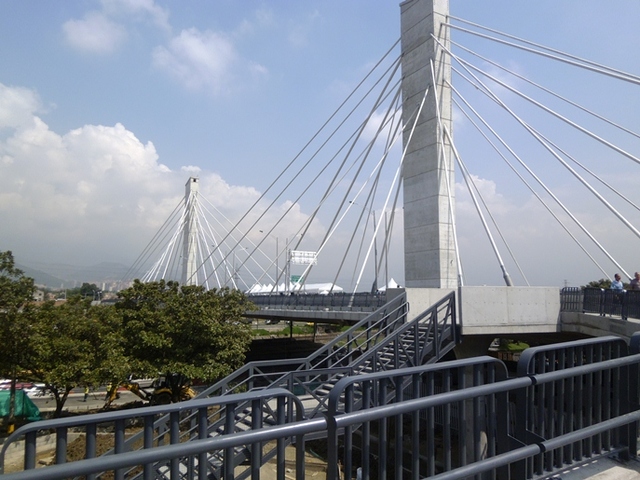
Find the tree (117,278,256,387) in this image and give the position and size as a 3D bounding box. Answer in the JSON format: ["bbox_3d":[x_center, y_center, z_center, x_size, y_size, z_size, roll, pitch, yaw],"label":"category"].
[{"bbox_3d":[-11.134,8.957,39.500,10.500,11.200,11.200,2,-6,-18],"label":"tree"}]

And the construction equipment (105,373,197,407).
[{"bbox_3d":[-15.088,13.512,43.300,8.300,3.100,2.400,2,-6,-19],"label":"construction equipment"}]

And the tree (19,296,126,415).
[{"bbox_3d":[-19.918,9.614,39.000,8.500,9.800,8.800,2,-6,-18],"label":"tree"}]

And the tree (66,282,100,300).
[{"bbox_3d":[-103.318,24.464,210.000,12.000,12.000,13.500,0,-5,0],"label":"tree"}]

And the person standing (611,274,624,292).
[{"bbox_3d":[12.563,2.285,20.300,0.520,1.700,0.340,1,-6,-14],"label":"person standing"}]

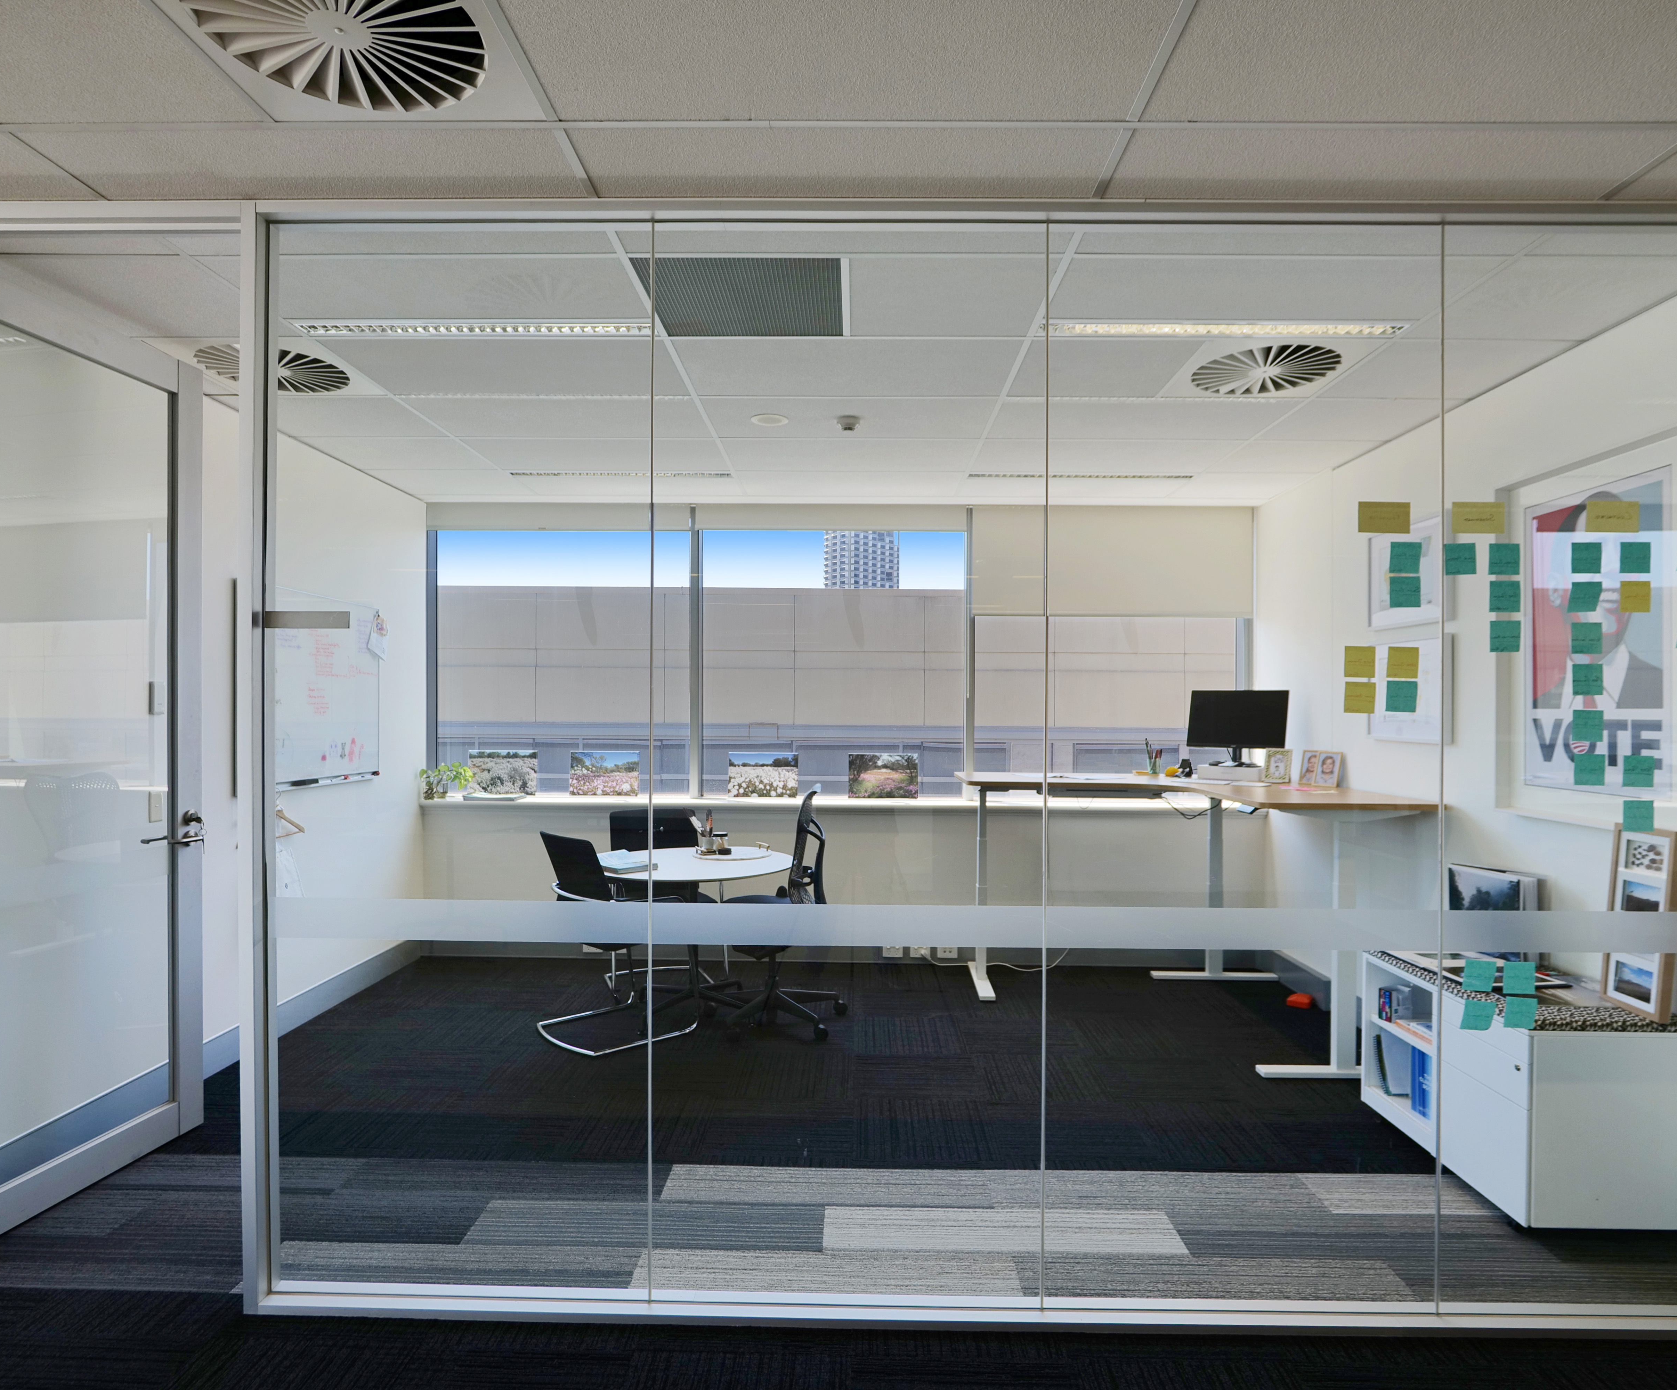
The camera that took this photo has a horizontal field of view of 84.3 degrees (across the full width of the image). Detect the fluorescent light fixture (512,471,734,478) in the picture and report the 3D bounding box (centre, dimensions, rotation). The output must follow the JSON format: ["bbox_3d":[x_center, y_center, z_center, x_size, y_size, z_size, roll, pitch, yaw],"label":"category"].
[{"bbox_3d":[-1.170,-1.214,5.003,1.200,0.060,0.150,0,0,1],"label":"fluorescent light fixture"}]

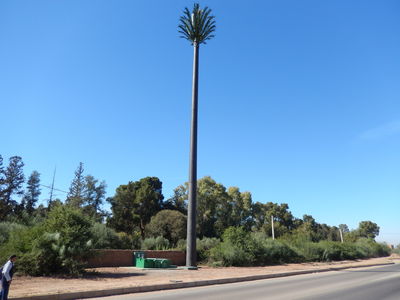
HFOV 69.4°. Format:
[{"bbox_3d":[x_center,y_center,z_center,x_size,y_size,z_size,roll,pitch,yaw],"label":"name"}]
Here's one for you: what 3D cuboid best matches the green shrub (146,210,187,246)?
[{"bbox_3d":[-4.017,10.444,35.014,5.200,6.150,4.800,0,-20,0],"label":"green shrub"}]

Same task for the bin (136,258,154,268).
[{"bbox_3d":[-4.999,10.339,26.344,1.200,0.830,1.050,13,-23,-31],"label":"bin"}]

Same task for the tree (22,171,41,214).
[{"bbox_3d":[-28.221,10.256,47.215,3.200,14.300,3.200,0,-20,0],"label":"tree"}]

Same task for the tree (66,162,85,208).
[{"bbox_3d":[-19.844,9.235,45.481,3.800,15.200,3.800,0,-20,0],"label":"tree"}]

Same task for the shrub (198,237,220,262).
[{"bbox_3d":[0.736,9.932,28.311,2.800,2.790,2.500,0,-20,0],"label":"shrub"}]

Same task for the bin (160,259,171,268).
[{"bbox_3d":[-3.244,10.610,26.996,1.050,0.830,1.000,13,-23,-31],"label":"bin"}]

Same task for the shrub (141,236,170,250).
[{"bbox_3d":[-4.681,10.530,30.205,2.900,2.750,2.400,0,-20,0],"label":"shrub"}]

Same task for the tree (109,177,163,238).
[{"bbox_3d":[-8.940,9.336,40.171,7.400,11.620,6.600,0,-20,0],"label":"tree"}]

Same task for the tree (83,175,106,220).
[{"bbox_3d":[-16.852,10.217,45.140,3.800,13.170,3.600,0,-20,0],"label":"tree"}]

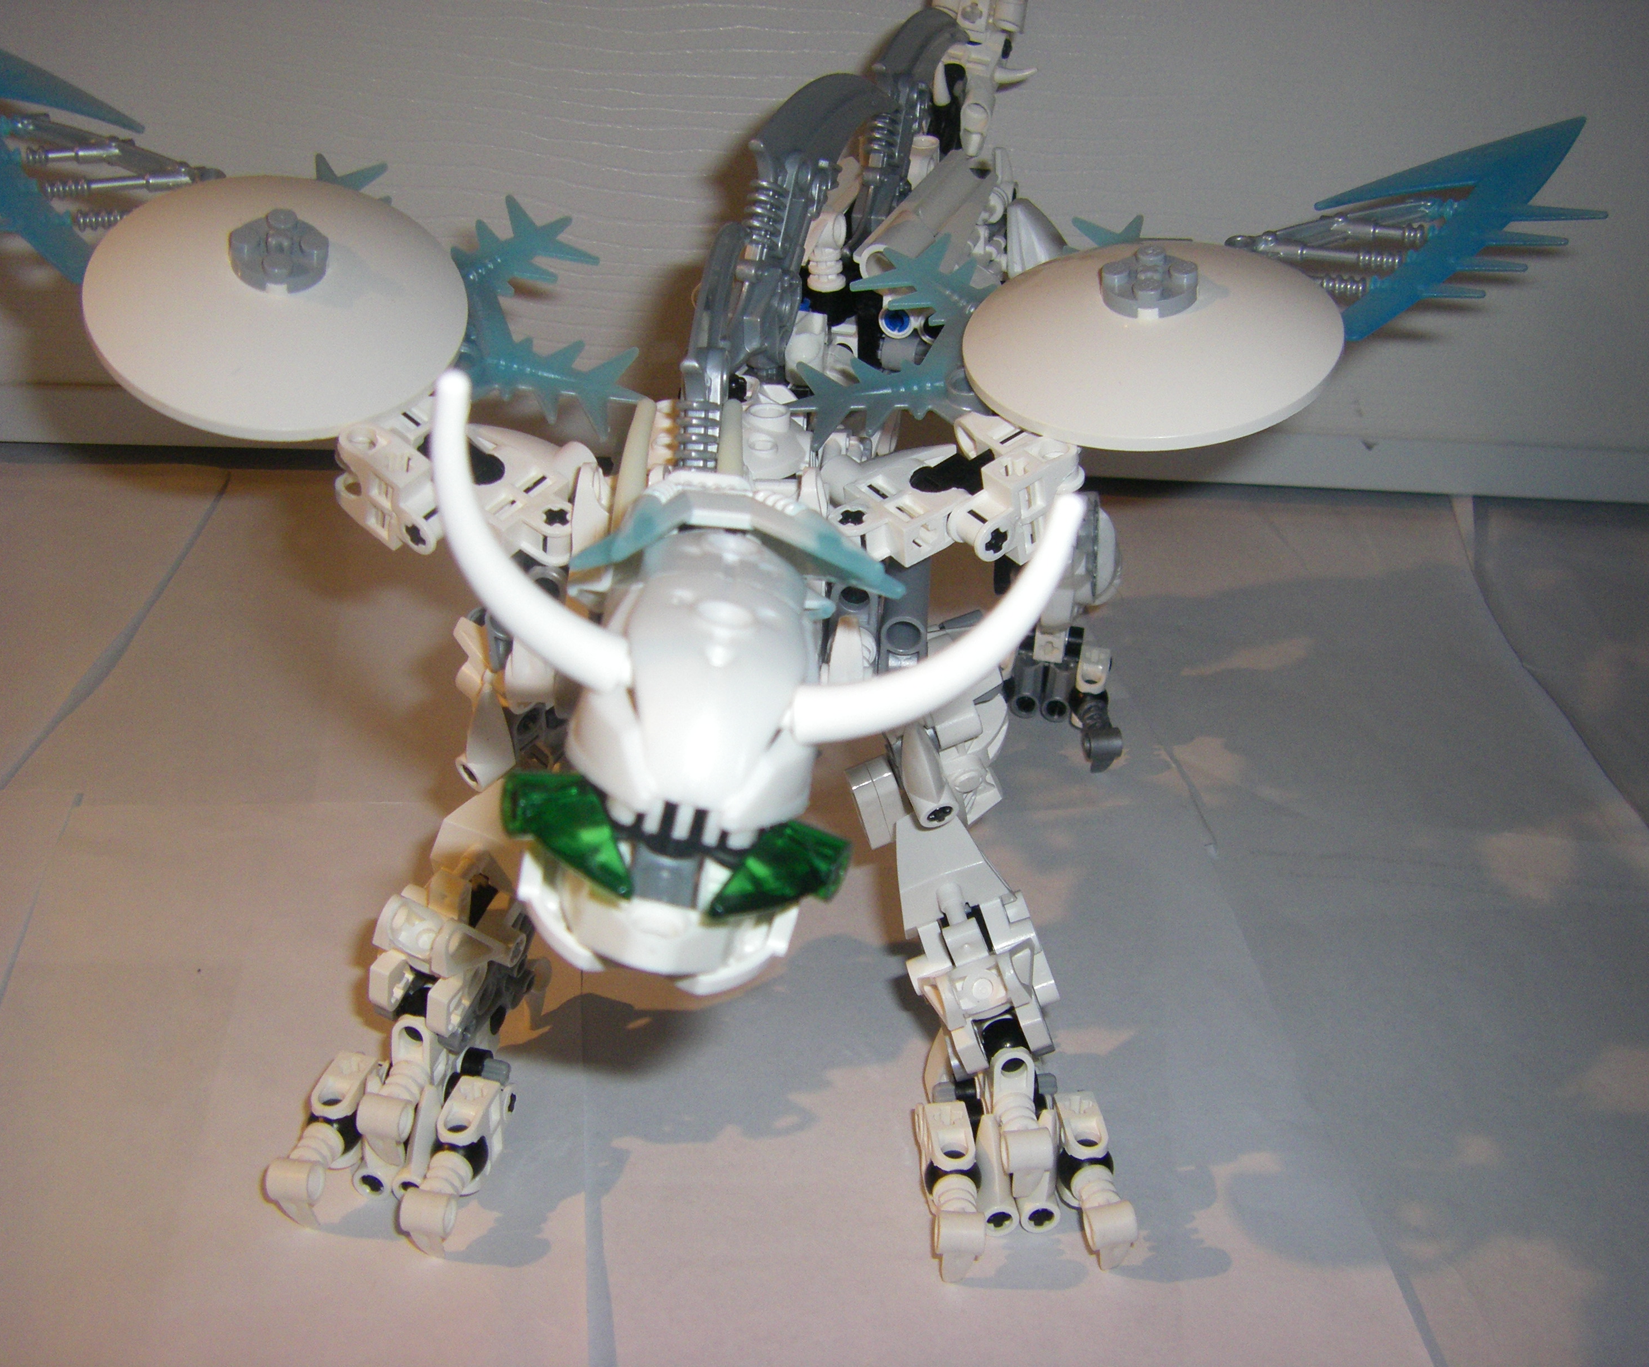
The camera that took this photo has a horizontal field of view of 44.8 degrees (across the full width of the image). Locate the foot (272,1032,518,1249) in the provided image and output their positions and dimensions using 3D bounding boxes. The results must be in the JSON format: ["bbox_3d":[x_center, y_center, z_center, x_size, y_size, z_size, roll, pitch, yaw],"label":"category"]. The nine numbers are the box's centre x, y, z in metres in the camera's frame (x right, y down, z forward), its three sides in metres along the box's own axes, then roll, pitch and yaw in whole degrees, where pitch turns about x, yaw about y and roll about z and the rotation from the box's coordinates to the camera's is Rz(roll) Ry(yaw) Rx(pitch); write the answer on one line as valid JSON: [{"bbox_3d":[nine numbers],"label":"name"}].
[{"bbox_3d":[-0.080,0.078,0.373,0.039,0.031,0.041,9,33,8],"label":"foot"}]

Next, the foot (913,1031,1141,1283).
[{"bbox_3d":[0.038,0.084,0.374,0.039,0.031,0.041,-1,33,-7],"label":"foot"}]

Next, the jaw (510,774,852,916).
[{"bbox_3d":[-0.017,0.018,0.236,0.042,0.011,0.015,9,33,8],"label":"jaw"}]

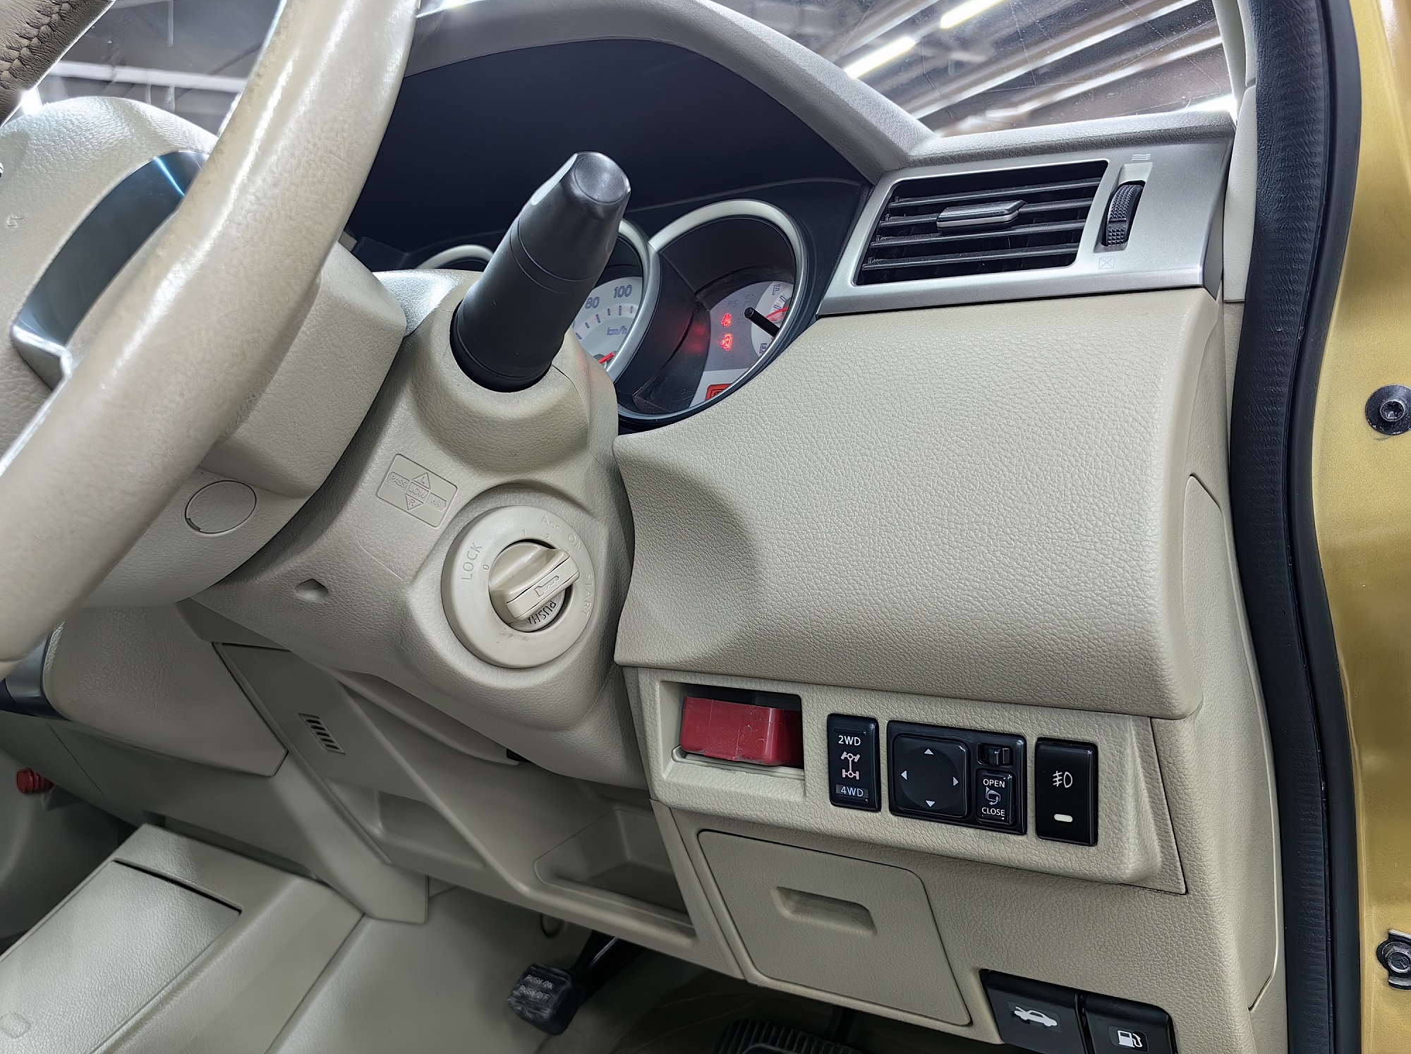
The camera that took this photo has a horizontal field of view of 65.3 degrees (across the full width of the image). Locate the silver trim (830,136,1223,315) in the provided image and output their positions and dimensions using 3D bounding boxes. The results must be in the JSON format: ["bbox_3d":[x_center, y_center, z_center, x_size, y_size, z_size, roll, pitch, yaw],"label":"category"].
[{"bbox_3d":[0.151,-0.132,0.513,0.166,0.100,0.030,1,-33,28],"label":"silver trim"}]

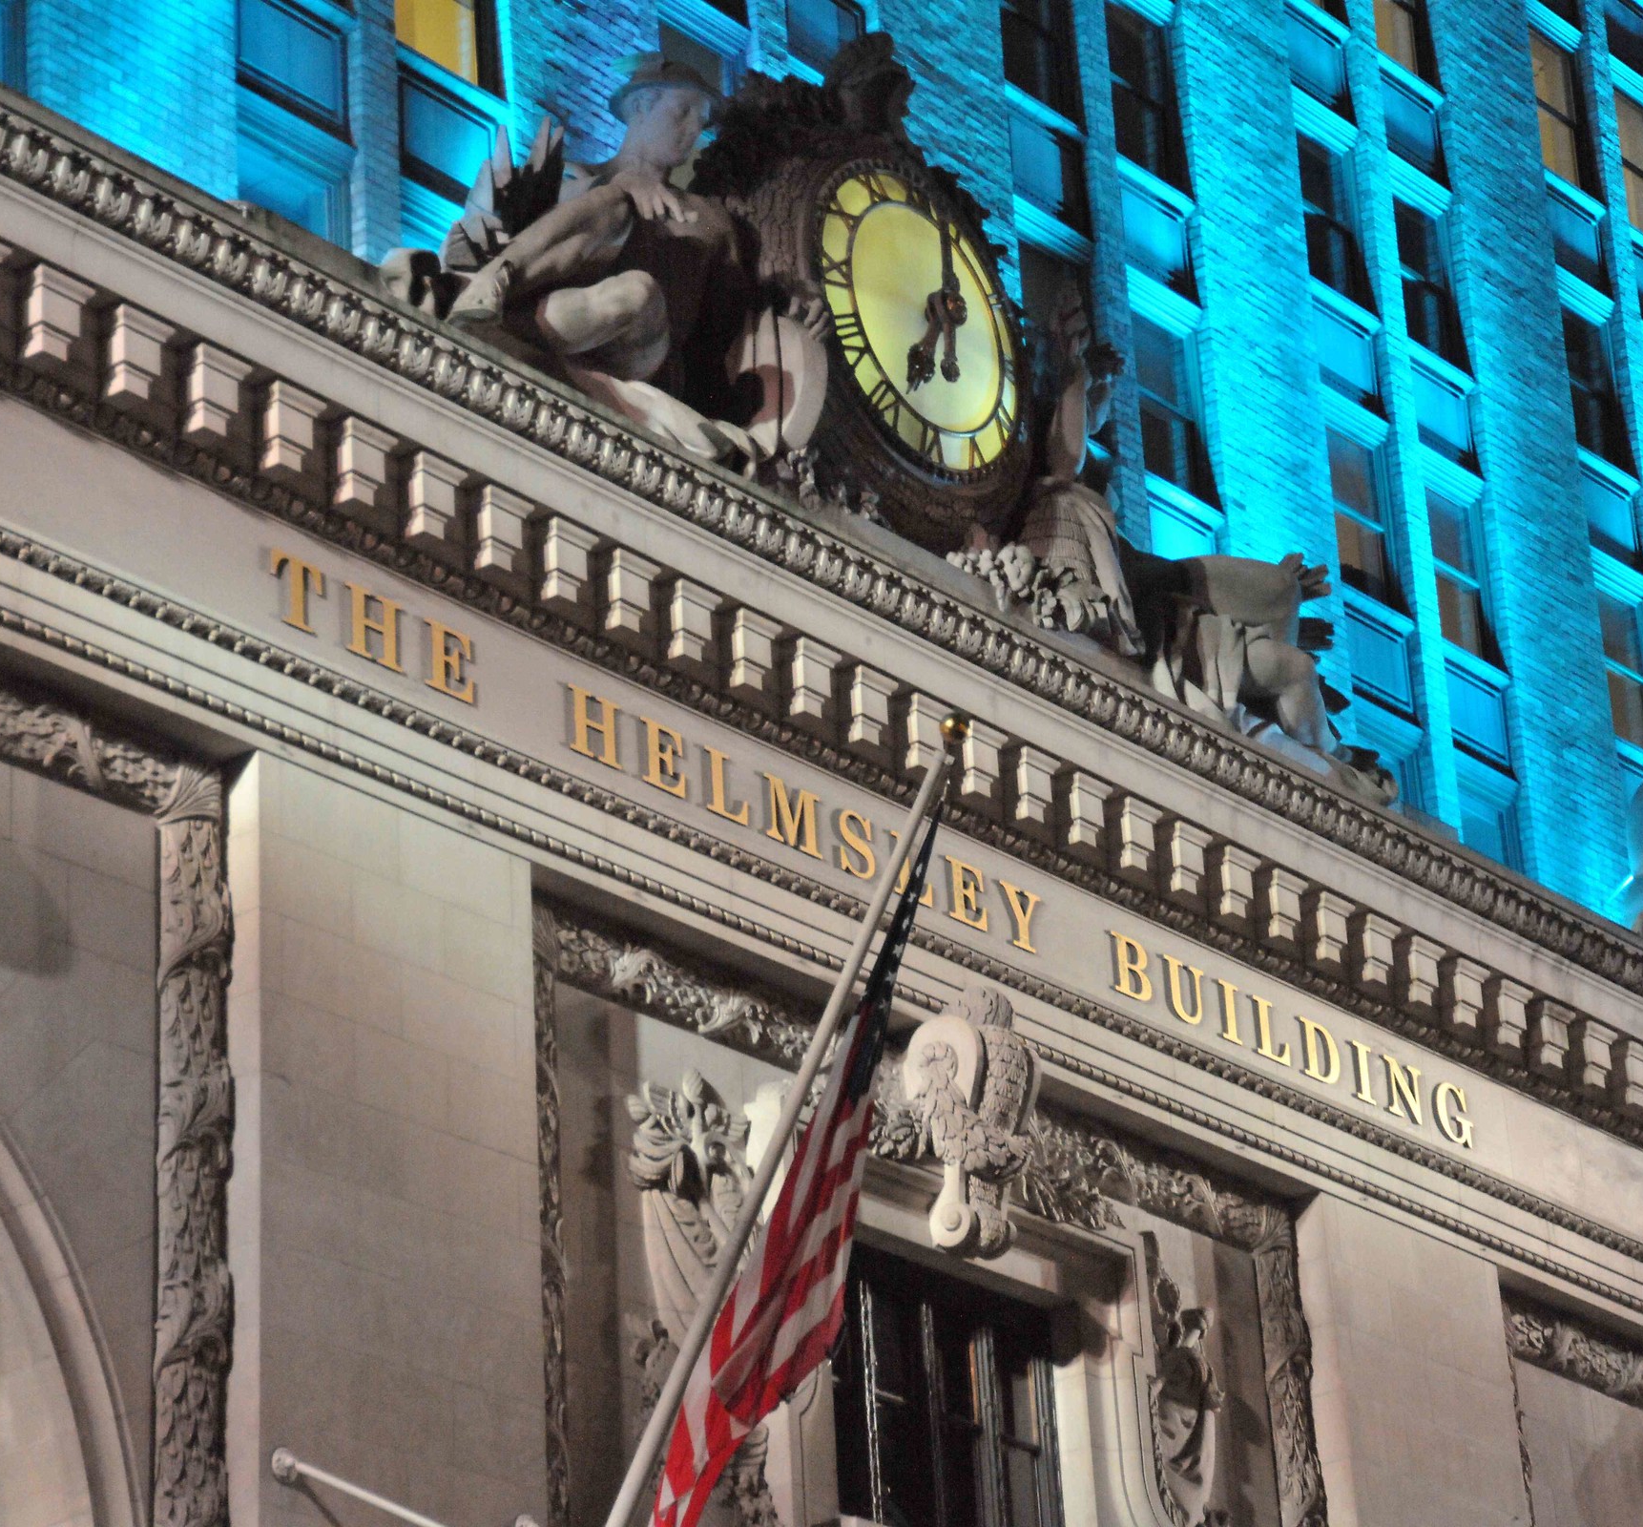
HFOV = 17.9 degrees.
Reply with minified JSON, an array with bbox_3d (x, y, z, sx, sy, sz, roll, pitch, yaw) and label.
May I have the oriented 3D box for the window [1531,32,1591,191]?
[{"bbox_3d":[8.778,-7.829,62.383,0.200,1.800,1.200,-21,-30,34],"label":"window"}]

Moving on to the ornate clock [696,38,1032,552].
[{"bbox_3d":[0.573,-4.052,45.676,1.150,5.100,4.300,-21,-30,34],"label":"ornate clock"}]

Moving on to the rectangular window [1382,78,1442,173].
[{"bbox_3d":[6.200,-6.783,55.859,0.150,0.900,1.300,-20,-29,33],"label":"rectangular window"}]

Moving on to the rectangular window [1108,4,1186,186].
[{"bbox_3d":[3.141,-6.851,53.180,0.200,1.920,1.350,-21,-30,34],"label":"rectangular window"}]

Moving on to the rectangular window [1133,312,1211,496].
[{"bbox_3d":[3.469,-3.608,52.939,0.200,1.800,1.200,-21,-30,34],"label":"rectangular window"}]

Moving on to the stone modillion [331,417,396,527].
[{"bbox_3d":[-3.419,-2.169,38.611,0.330,0.559,0.502,-21,-30,34],"label":"stone modillion"}]

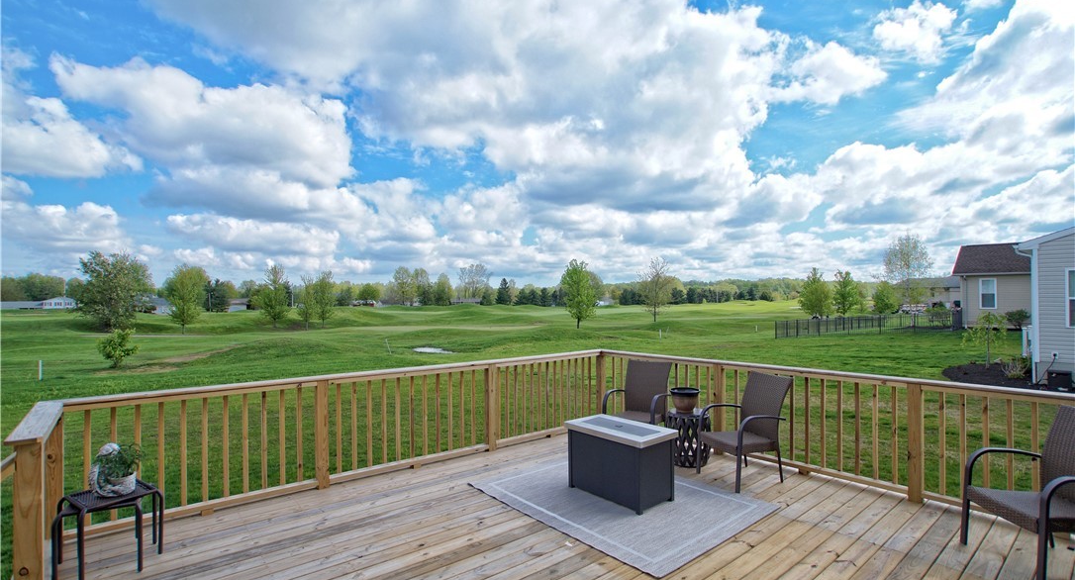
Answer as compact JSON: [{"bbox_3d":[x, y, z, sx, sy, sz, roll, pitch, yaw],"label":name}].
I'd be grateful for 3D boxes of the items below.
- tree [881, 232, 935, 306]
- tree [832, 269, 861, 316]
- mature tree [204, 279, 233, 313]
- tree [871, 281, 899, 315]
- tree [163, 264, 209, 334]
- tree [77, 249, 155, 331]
[{"bbox_3d":[28.740,-0.810,37.000,3.910,7.370,3.910,0,0,0],"label":"tree"},{"bbox_3d":[42.773,0.445,66.000,3.300,6.230,3.300,0,-1,0],"label":"tree"},{"bbox_3d":[-73.341,1.312,110.000,5.000,7.870,5.000,0,-1,0],"label":"mature tree"},{"bbox_3d":[49.640,1.160,68.000,3.730,4.720,3.730,0,0,0],"label":"tree"},{"bbox_3d":[-28.833,0.768,39.000,2.900,5.660,2.900,0,-1,0],"label":"tree"},{"bbox_3d":[-35.462,0.124,40.000,5.000,6.800,5.000,0,-1,0],"label":"tree"}]

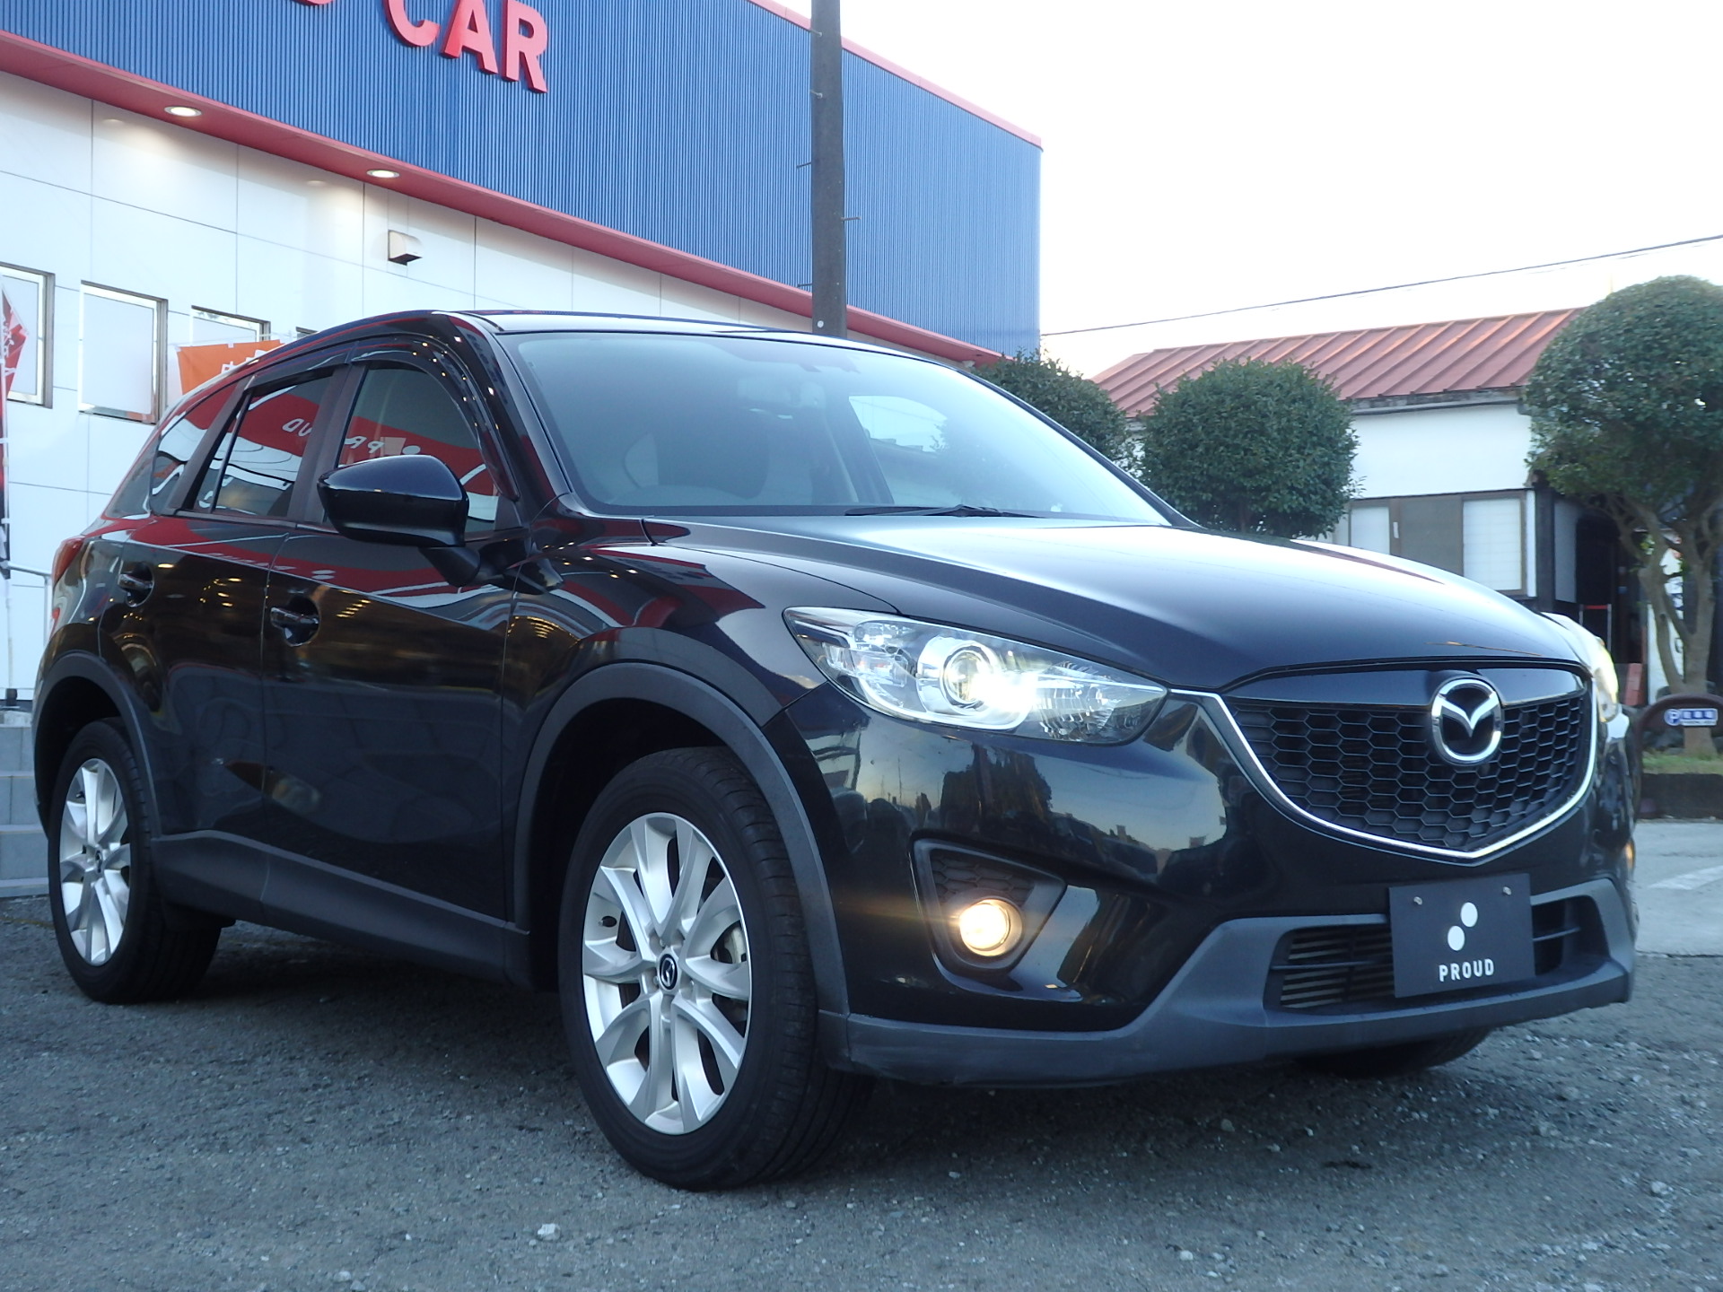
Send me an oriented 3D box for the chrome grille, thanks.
[{"bbox_3d":[0.905,0.195,3.487,0.890,0.250,0.130,0,-1,-38],"label":"chrome grille"}]

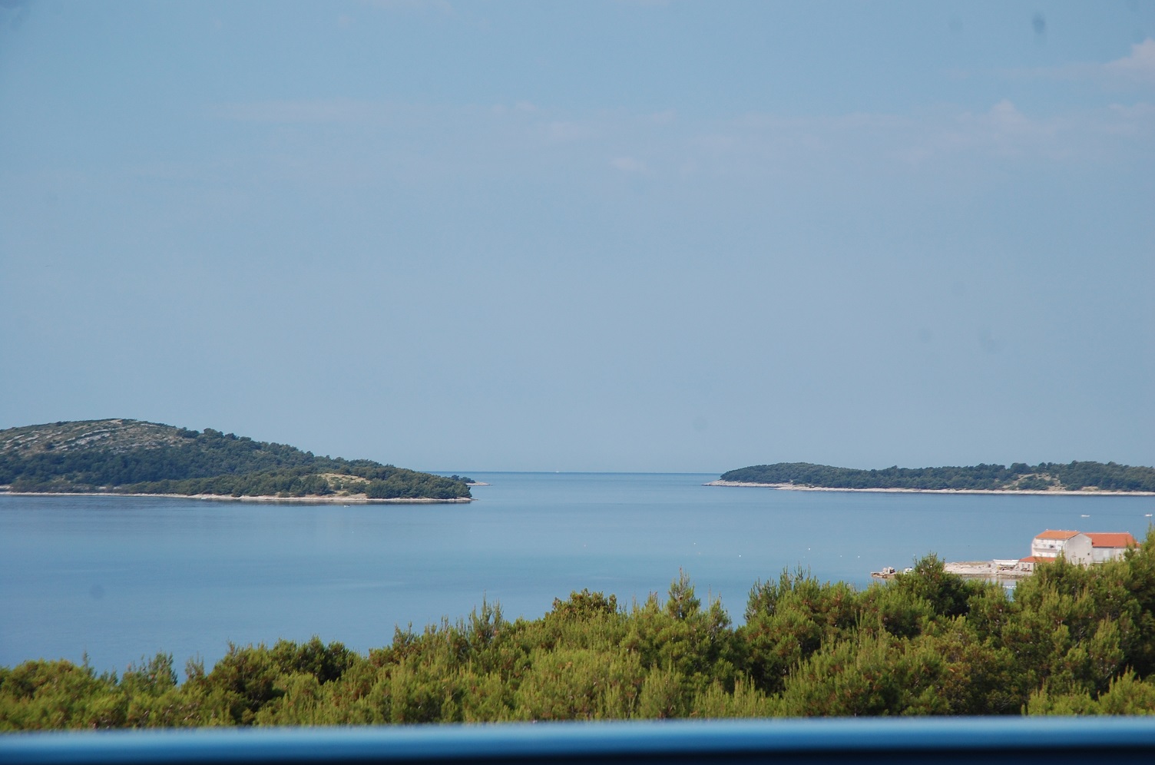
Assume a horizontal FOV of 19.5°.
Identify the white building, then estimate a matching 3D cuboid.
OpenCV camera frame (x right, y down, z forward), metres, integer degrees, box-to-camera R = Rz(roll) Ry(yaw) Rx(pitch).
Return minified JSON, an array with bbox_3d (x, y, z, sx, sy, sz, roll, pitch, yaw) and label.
[{"bbox_3d":[134.700,45.500,912.000,28.000,11.000,17.000,1,-2,-30],"label":"white building"}]

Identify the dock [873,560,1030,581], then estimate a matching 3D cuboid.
[{"bbox_3d":[101.600,51.100,914.000,40.000,3.000,30.000,1,-1,-12],"label":"dock"}]

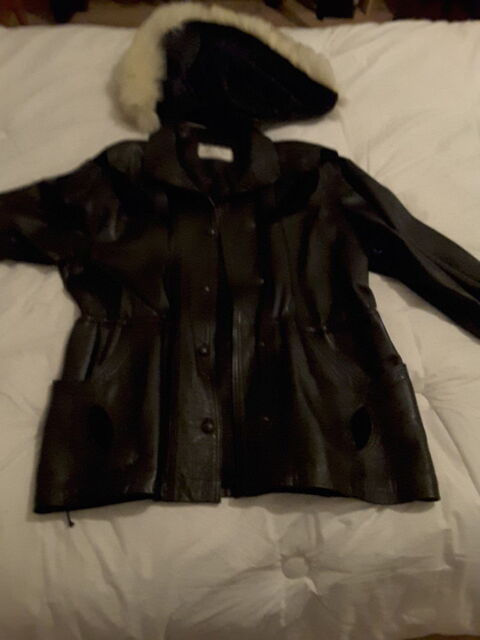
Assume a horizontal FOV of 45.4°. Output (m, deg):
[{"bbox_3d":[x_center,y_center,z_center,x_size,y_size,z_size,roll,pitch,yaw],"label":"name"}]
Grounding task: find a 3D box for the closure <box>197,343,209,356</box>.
[{"bbox_3d":[-0.056,0.048,0.890,0.018,0.007,0.018,0,59,0],"label":"closure"}]

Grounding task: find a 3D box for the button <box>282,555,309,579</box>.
[{"bbox_3d":[0.079,0.350,0.810,0.036,0.011,0.036,0,47,0],"label":"button"}]

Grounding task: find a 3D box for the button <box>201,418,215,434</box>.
[{"bbox_3d":[-0.047,0.154,0.830,0.018,0.007,0.018,0,59,0],"label":"button"}]

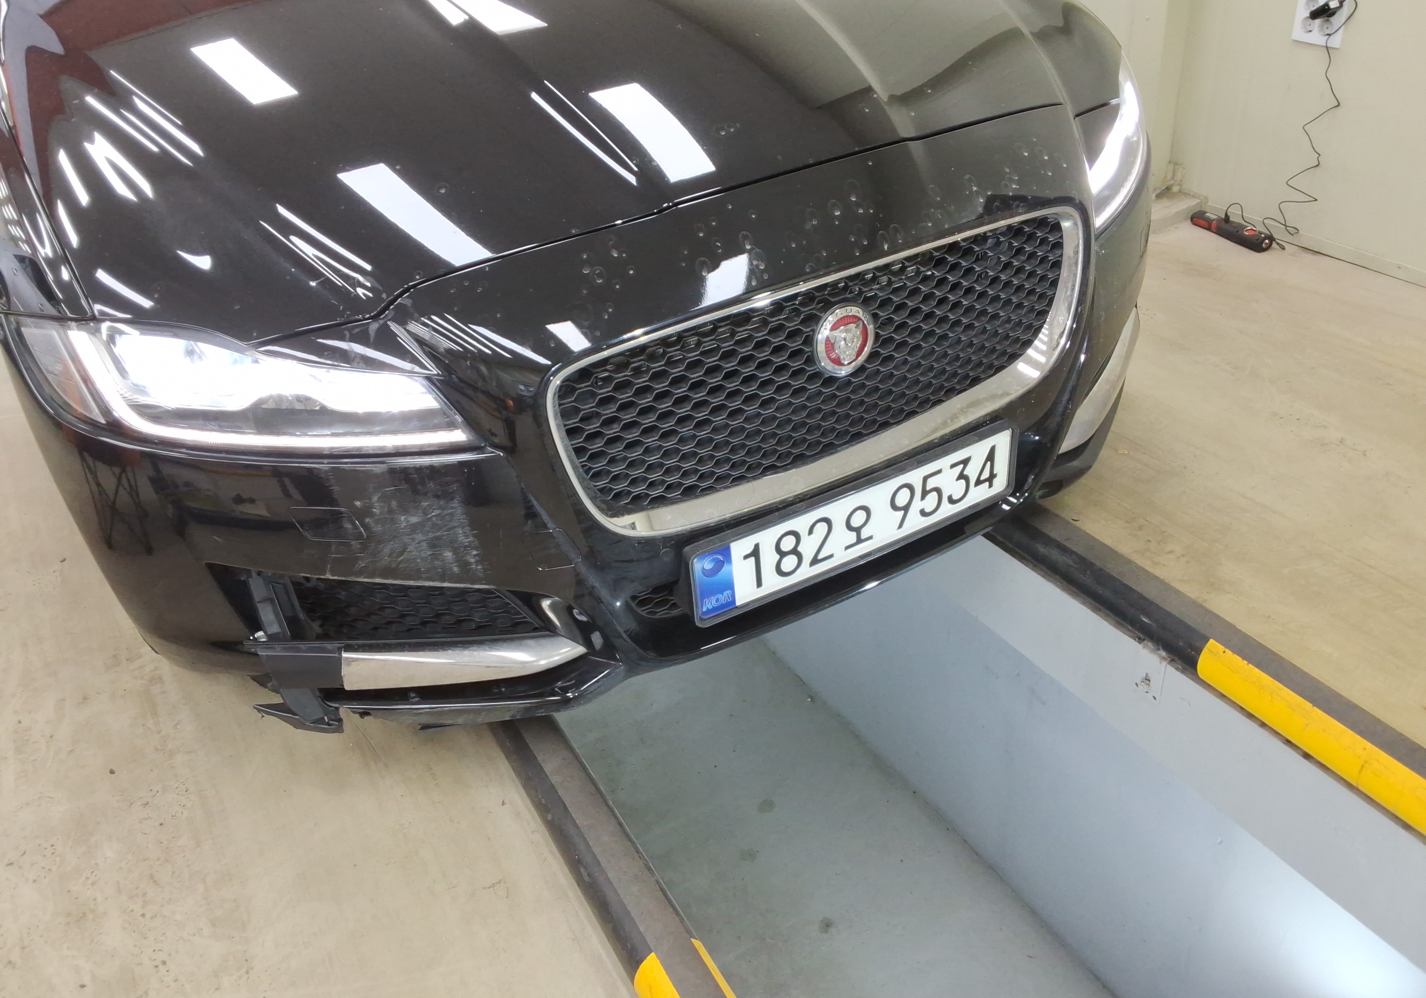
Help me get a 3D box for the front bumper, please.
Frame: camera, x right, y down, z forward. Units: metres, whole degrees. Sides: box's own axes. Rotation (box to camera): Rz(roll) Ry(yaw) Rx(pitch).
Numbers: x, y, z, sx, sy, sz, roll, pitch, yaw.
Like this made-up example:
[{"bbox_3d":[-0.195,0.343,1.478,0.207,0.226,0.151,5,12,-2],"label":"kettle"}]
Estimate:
[{"bbox_3d":[0.064,-0.174,1.755,1.850,0.630,0.610,-21,35,-20],"label":"front bumper"}]

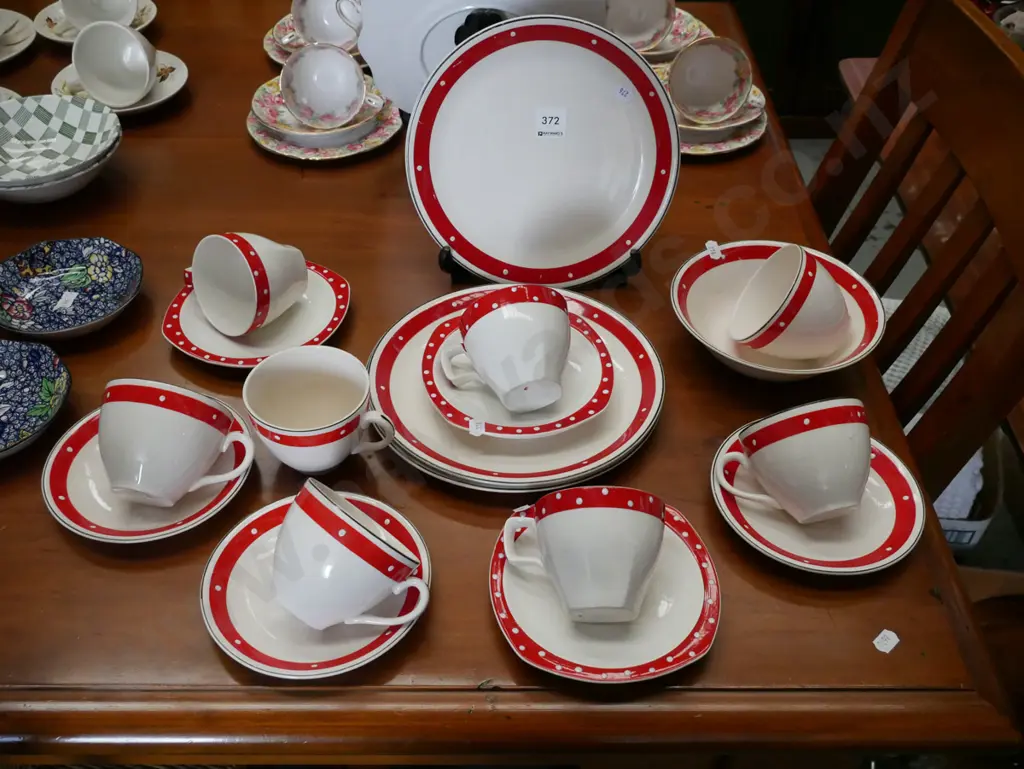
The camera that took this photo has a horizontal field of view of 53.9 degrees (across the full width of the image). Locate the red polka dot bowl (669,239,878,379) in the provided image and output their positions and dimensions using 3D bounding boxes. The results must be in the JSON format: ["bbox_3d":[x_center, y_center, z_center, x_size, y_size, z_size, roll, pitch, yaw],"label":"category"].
[{"bbox_3d":[0.222,-0.052,0.856,0.176,0.048,0.176,0,43,0],"label":"red polka dot bowl"}]

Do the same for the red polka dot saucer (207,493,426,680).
[{"bbox_3d":[-0.129,0.134,0.671,0.150,0.021,0.150,0,43,0],"label":"red polka dot saucer"}]

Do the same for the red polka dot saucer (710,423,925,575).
[{"bbox_3d":[0.214,0.081,0.711,0.146,0.020,0.146,1,43,-1],"label":"red polka dot saucer"}]

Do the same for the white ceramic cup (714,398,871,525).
[{"bbox_3d":[0.199,0.060,0.697,0.108,0.087,0.068,-13,70,4],"label":"white ceramic cup"}]

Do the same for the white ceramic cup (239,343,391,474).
[{"bbox_3d":[-0.137,0.030,0.745,0.110,0.071,0.089,13,44,13],"label":"white ceramic cup"}]

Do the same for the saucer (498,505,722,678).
[{"bbox_3d":[0.063,0.142,0.696,0.156,0.022,0.156,-1,43,-2],"label":"saucer"}]

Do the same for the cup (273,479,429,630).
[{"bbox_3d":[-0.109,0.122,0.645,0.107,0.089,0.071,36,74,1],"label":"cup"}]

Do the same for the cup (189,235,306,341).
[{"bbox_3d":[-0.219,-0.089,0.841,0.108,0.083,0.068,8,21,38],"label":"cup"}]

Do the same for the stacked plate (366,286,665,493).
[{"bbox_3d":[0.003,0.003,0.806,0.230,0.031,0.230,0,43,0],"label":"stacked plate"}]

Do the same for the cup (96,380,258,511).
[{"bbox_3d":[-0.247,0.050,0.737,0.118,0.093,0.073,8,68,7],"label":"cup"}]

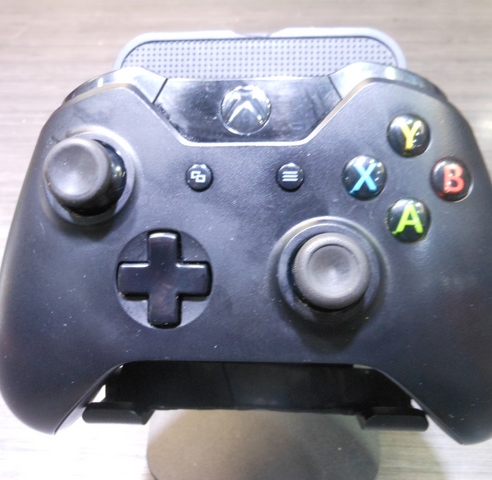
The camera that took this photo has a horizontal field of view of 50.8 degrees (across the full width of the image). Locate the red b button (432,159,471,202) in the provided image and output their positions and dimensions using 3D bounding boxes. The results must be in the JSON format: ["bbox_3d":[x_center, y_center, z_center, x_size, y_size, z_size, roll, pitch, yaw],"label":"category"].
[{"bbox_3d":[0.051,-0.015,0.127,0.011,0.004,0.011,0,85,-3],"label":"red b button"}]

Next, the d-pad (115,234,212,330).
[{"bbox_3d":[-0.021,0.010,0.130,0.024,0.004,0.024,0,85,4],"label":"d-pad"}]

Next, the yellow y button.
[{"bbox_3d":[0.040,-0.026,0.129,0.011,0.004,0.011,0,84,2],"label":"yellow y button"}]

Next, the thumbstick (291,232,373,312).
[{"bbox_3d":[0.020,0.008,0.123,0.018,0.011,0.018,0,85,4],"label":"thumbstick"}]

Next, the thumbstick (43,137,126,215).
[{"bbox_3d":[-0.041,-0.016,0.130,0.018,0.011,0.018,0,85,4],"label":"thumbstick"}]

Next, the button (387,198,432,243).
[{"bbox_3d":[0.040,-0.005,0.127,0.011,0.004,0.011,0,85,2],"label":"button"}]

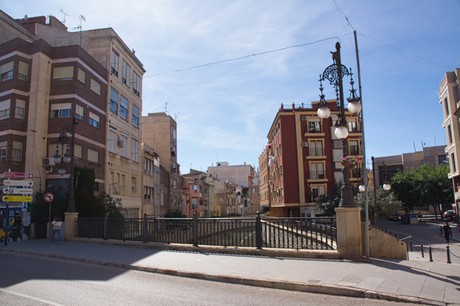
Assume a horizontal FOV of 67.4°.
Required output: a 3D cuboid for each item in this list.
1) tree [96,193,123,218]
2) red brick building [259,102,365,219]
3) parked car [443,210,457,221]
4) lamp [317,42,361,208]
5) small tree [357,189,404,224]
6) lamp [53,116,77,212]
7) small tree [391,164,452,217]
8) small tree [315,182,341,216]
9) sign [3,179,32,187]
[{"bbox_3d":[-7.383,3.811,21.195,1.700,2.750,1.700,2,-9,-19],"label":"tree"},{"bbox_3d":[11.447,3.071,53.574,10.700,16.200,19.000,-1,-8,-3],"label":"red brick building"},{"bbox_3d":[33.689,9.540,52.057,4.200,1.480,1.750,7,-12,-44],"label":"parked car"},{"bbox_3d":[3.376,-0.983,10.732,1.280,5.365,0.900,-7,-10,35],"label":"lamp"},{"bbox_3d":[14.546,5.858,33.457,4.100,4.700,4.000,-5,-9,23],"label":"small tree"},{"bbox_3d":[-8.771,0.605,18.978,1.280,5.280,0.900,-7,-10,35],"label":"lamp"},{"bbox_3d":[32.654,6.741,58.536,9.300,9.446,8.600,-6,-10,29],"label":"small tree"},{"bbox_3d":[10.471,5.935,36.491,3.200,5.609,3.200,-4,-9,15],"label":"small tree"},{"bbox_3d":[-10.365,1.519,16.892,1.221,0.310,0.060,4,-10,-32],"label":"sign"}]

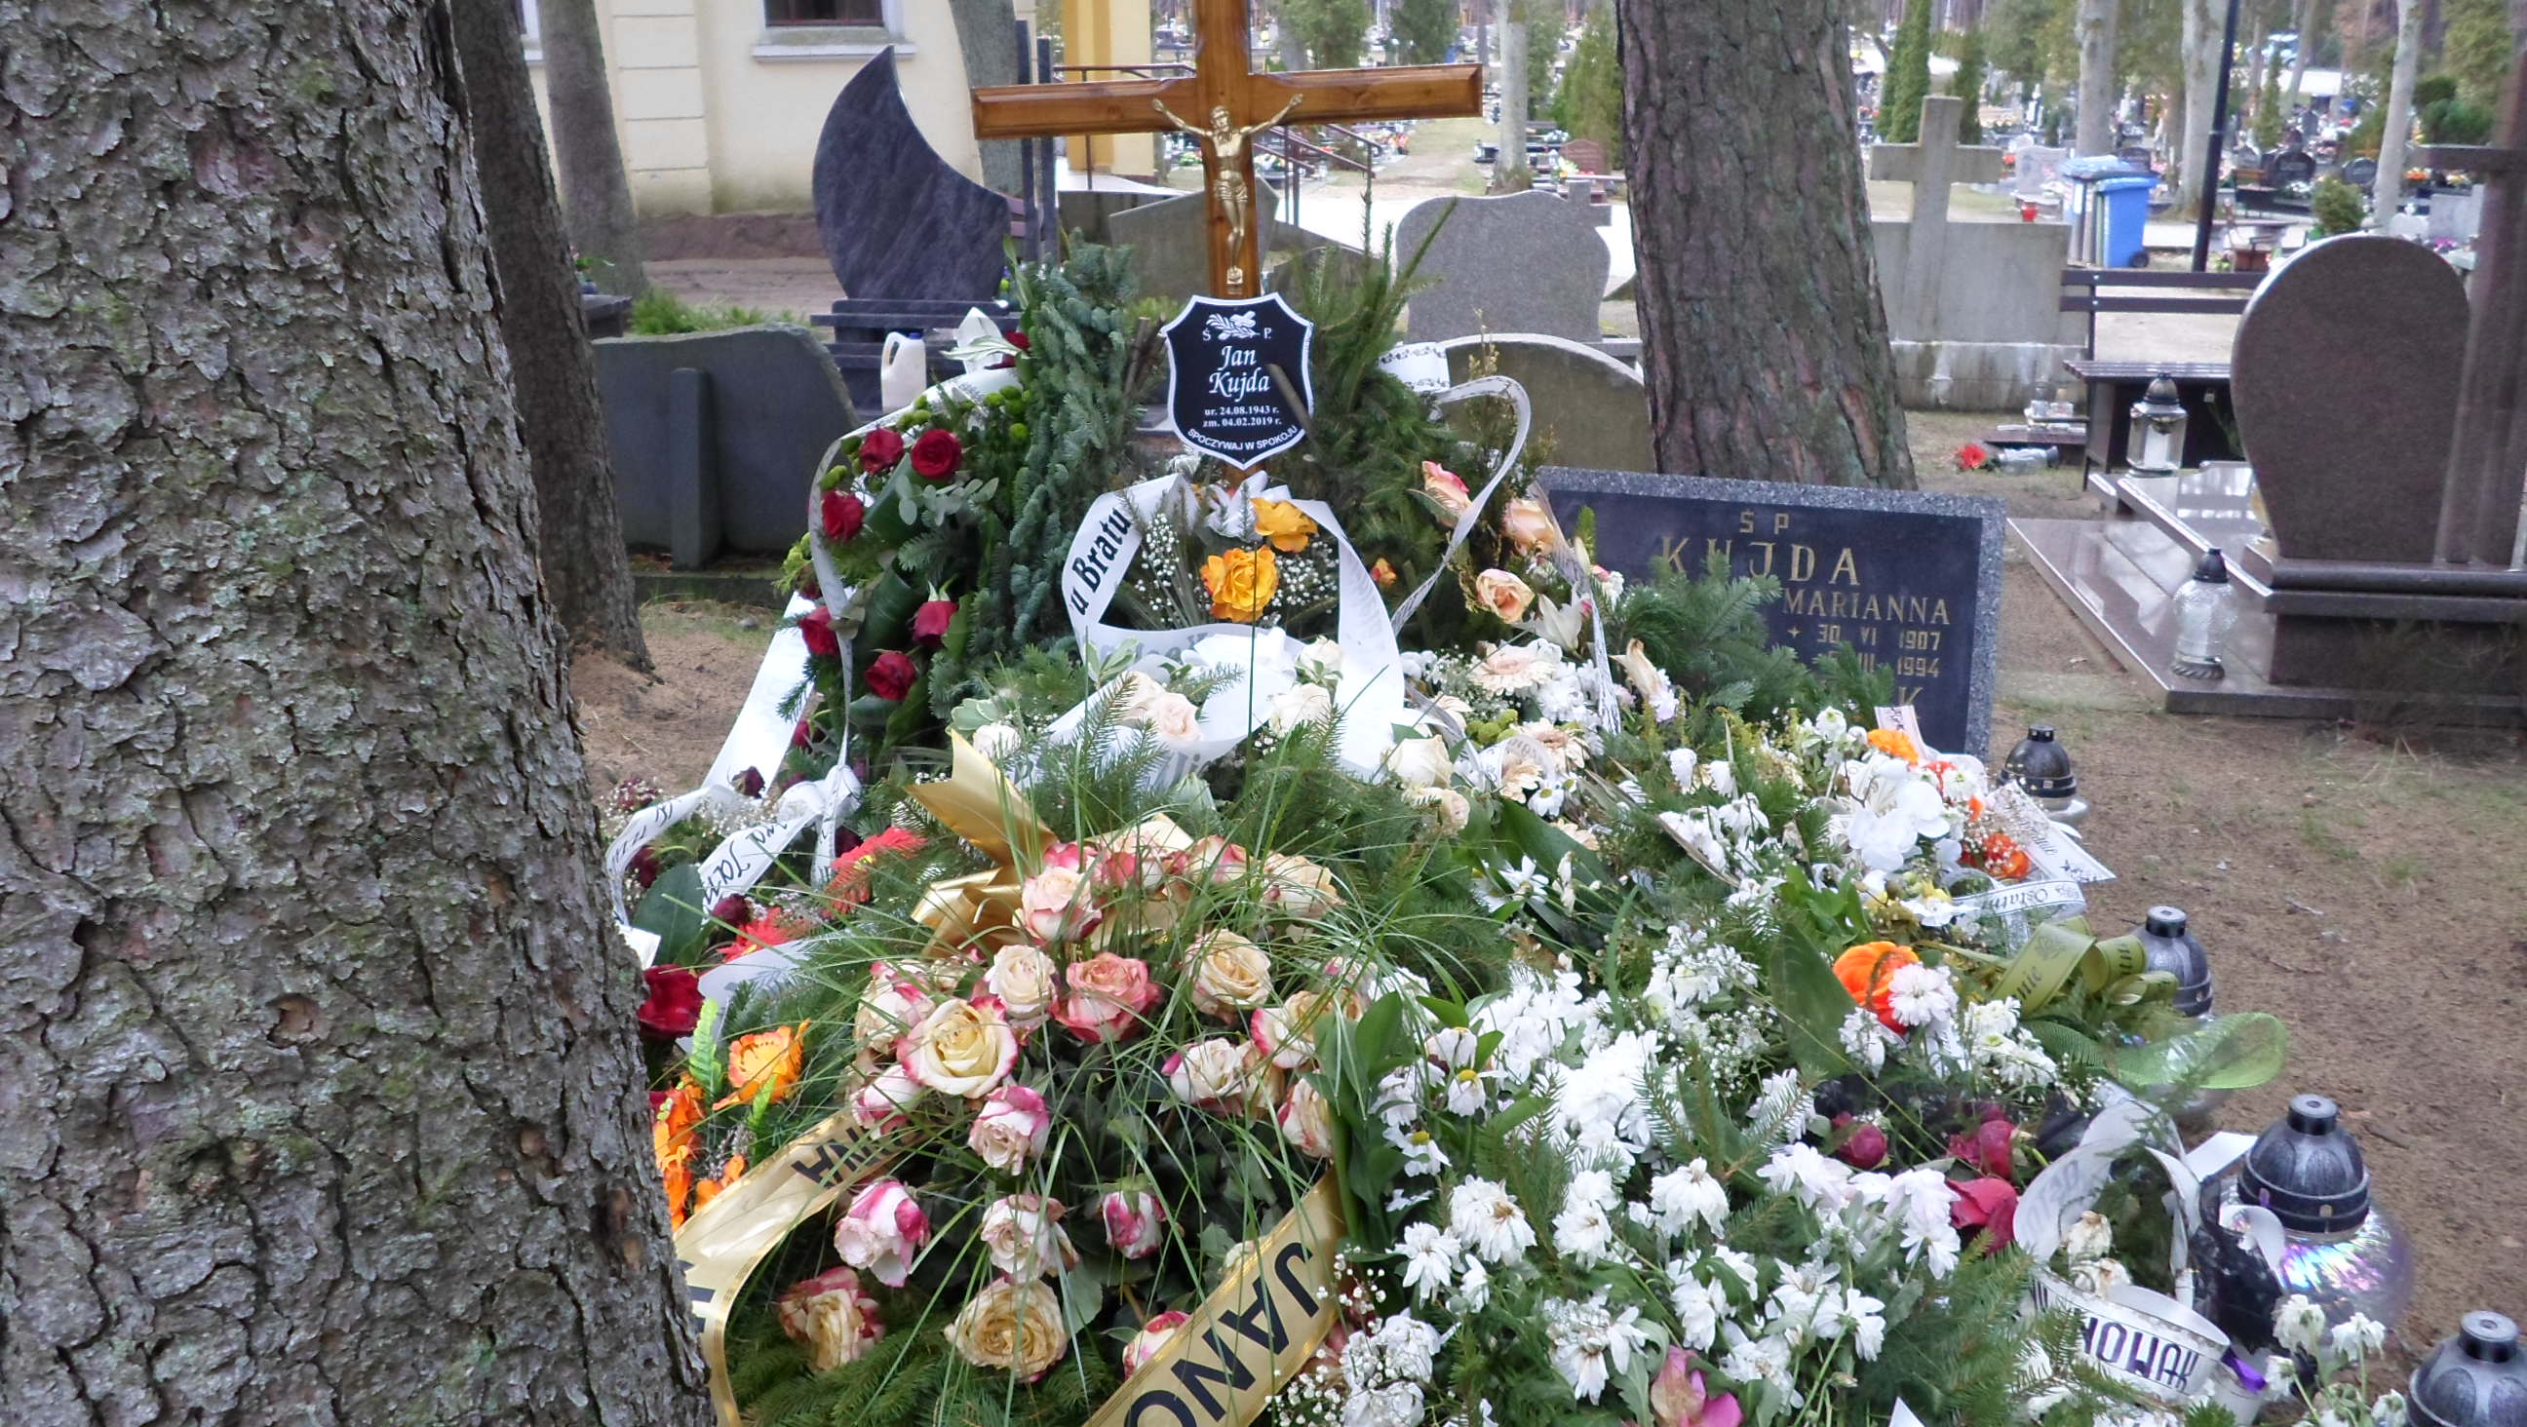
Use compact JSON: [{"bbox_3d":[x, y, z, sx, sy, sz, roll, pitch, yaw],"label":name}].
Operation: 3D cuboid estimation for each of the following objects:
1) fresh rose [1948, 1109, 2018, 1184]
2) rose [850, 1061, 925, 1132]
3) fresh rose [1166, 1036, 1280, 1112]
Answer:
[{"bbox_3d":[0.635,0.381,1.740,0.062,0.062,0.058,0,16,-30],"label":"fresh rose"},{"bbox_3d":[-0.263,0.268,1.380,0.055,0.055,0.050,12,14,37],"label":"rose"},{"bbox_3d":[-0.029,0.260,1.420,0.075,0.055,0.065,5,58,17],"label":"fresh rose"}]

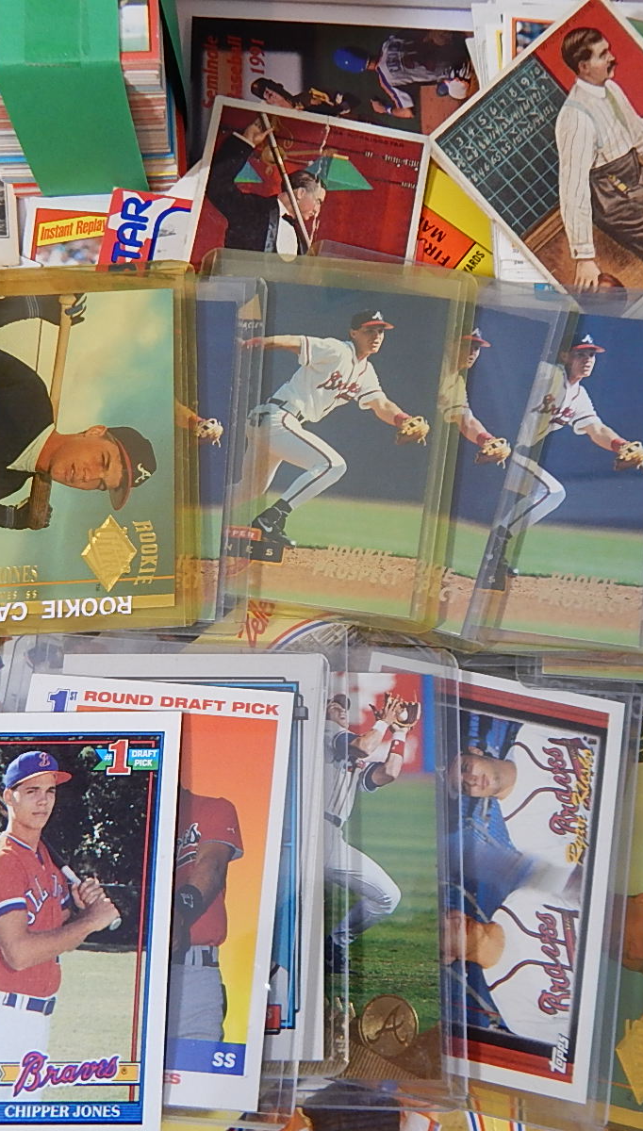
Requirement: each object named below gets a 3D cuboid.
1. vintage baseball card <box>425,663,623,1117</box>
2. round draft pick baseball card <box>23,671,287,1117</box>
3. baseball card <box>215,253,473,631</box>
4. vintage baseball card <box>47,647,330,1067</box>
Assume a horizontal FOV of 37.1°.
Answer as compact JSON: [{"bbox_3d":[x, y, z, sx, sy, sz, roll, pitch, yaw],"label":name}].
[{"bbox_3d":[0.035,0.069,0.223,0.064,0.002,0.089,11,69,4],"label":"vintage baseball card"},{"bbox_3d":[-0.042,0.070,0.217,0.064,0.002,0.089,4,72,3],"label":"round draft pick baseball card"},{"bbox_3d":[-0.003,-0.036,0.249,0.076,0.003,0.102,8,73,6],"label":"baseball card"},{"bbox_3d":[-0.031,0.063,0.219,0.064,0.001,0.089,0,69,0],"label":"vintage baseball card"}]

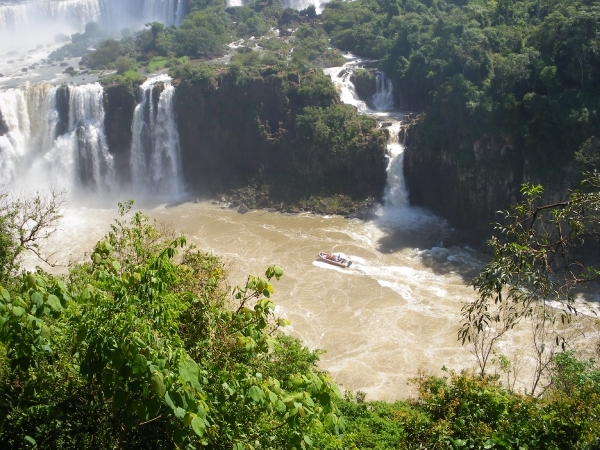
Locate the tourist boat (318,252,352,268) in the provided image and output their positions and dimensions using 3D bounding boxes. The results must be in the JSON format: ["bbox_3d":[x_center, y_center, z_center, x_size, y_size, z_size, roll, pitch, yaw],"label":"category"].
[{"bbox_3d":[8.790,8.790,154.501,8.500,1.600,2.600,19,29,29],"label":"tourist boat"}]

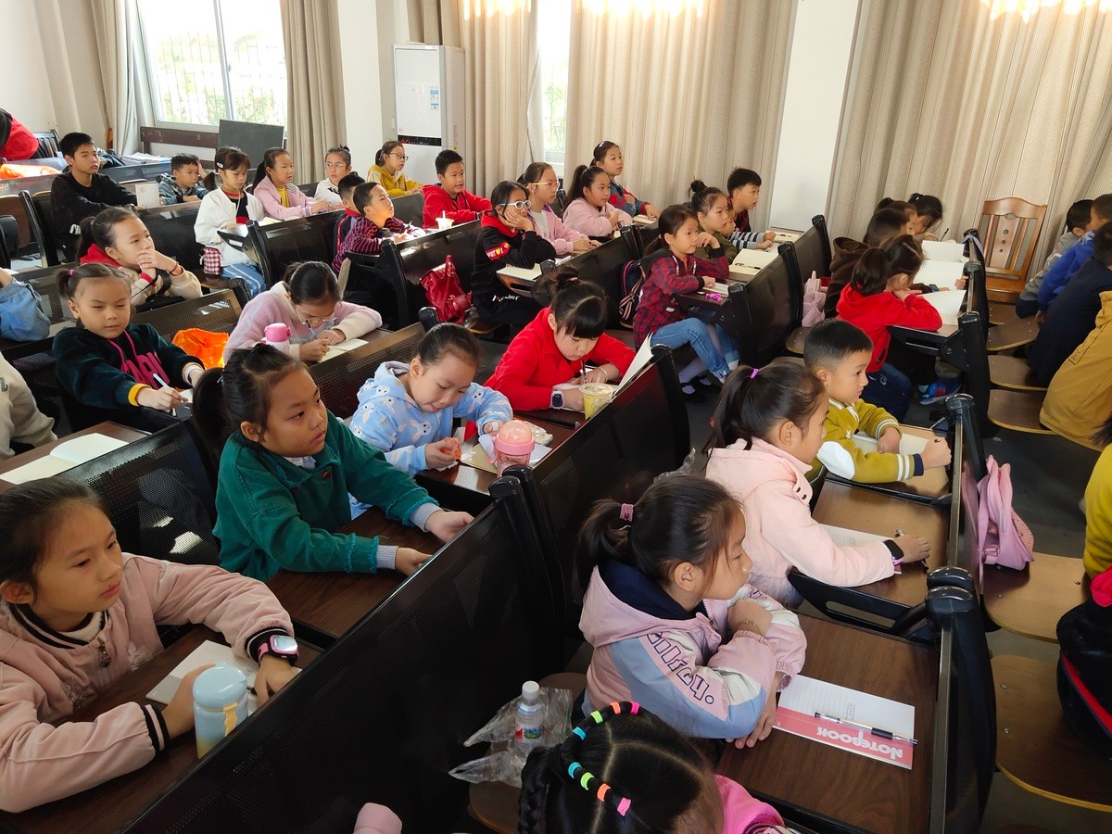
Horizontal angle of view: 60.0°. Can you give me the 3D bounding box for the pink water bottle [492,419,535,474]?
[{"bbox_3d":[-0.102,0.087,2.248,0.090,0.165,0.090,1,21,0],"label":"pink water bottle"}]

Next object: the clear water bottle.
[{"bbox_3d":[-0.047,0.573,1.789,0.057,0.190,0.057,2,21,-1],"label":"clear water bottle"}]

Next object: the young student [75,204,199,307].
[{"bbox_3d":[-1.577,-0.217,3.682,0.560,1.120,0.420,11,22,20],"label":"young student"}]

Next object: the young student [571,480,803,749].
[{"bbox_3d":[0.222,0.614,1.743,0.520,1.100,0.430,11,22,20],"label":"young student"}]

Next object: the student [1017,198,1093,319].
[{"bbox_3d":[2.664,-0.591,4.946,0.580,1.020,0.420,9,22,21],"label":"student"}]

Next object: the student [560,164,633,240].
[{"bbox_3d":[0.200,-0.915,5.649,0.520,1.070,0.420,11,23,26],"label":"student"}]

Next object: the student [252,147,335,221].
[{"bbox_3d":[-1.560,-1.029,5.801,0.580,1.140,0.400,11,22,20],"label":"student"}]

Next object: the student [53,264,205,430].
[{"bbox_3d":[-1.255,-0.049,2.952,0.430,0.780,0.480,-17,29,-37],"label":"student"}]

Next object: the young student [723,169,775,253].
[{"bbox_3d":[1.084,-0.911,5.810,0.550,1.150,0.400,11,22,20],"label":"young student"}]

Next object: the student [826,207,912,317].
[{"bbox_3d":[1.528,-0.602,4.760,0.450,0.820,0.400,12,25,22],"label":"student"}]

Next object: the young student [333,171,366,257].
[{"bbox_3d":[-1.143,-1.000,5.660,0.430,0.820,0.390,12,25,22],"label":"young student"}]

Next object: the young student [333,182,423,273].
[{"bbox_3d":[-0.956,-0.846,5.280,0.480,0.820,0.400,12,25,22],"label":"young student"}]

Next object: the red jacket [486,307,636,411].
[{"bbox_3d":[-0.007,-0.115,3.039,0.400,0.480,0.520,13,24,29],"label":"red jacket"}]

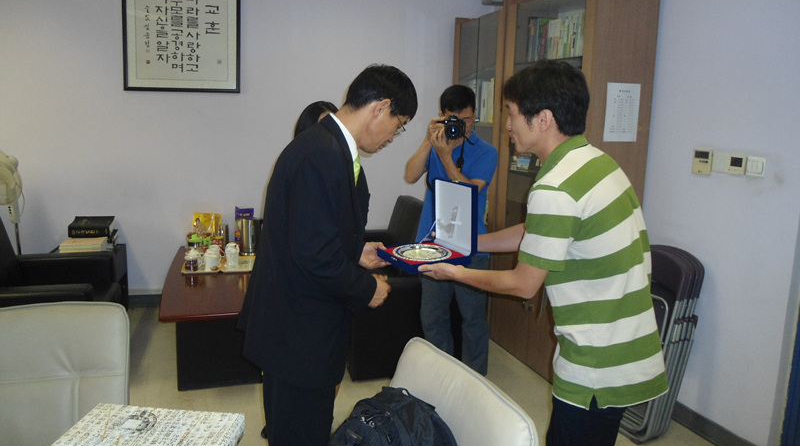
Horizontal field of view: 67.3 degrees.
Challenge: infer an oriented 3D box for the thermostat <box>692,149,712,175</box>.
[{"bbox_3d":[1.427,-0.284,2.831,0.028,0.116,0.088,-2,9,-19],"label":"thermostat"}]

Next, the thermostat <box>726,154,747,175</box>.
[{"bbox_3d":[1.492,-0.255,2.652,0.026,0.085,0.085,-2,9,-19],"label":"thermostat"}]

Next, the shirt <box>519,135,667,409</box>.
[{"bbox_3d":[0.547,0.129,1.700,0.390,0.730,0.470,4,9,19],"label":"shirt"}]

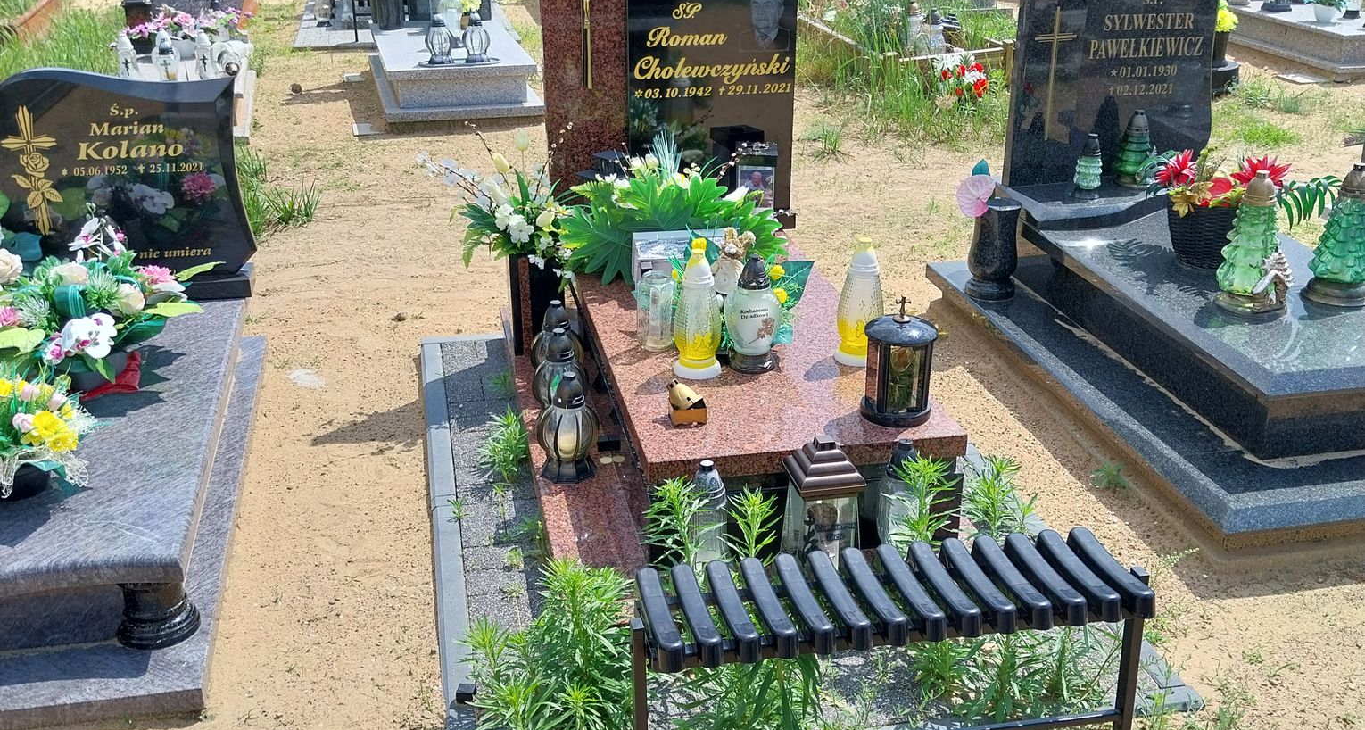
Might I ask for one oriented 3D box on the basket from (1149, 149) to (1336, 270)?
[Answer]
[{"bbox_3d":[1.789,-0.505,4.414,0.500,0.333,0.360,-4,23,-10],"label":"basket"}]

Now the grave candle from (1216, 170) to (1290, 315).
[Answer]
[{"bbox_3d":[1.497,-0.324,3.544,0.175,0.345,0.175,10,25,22],"label":"grave candle"}]

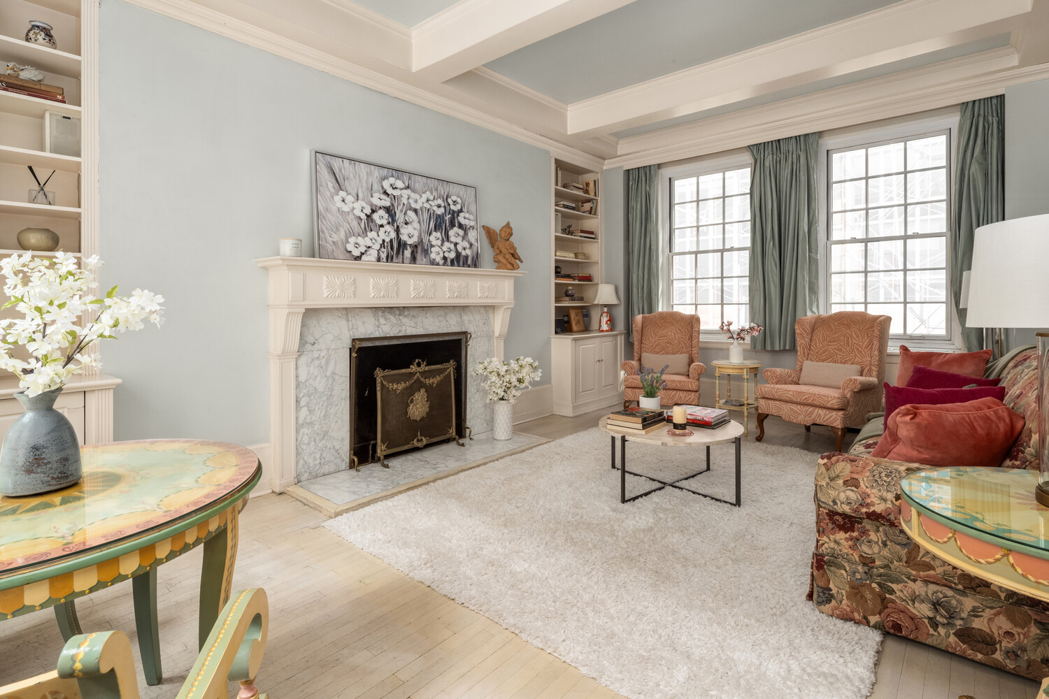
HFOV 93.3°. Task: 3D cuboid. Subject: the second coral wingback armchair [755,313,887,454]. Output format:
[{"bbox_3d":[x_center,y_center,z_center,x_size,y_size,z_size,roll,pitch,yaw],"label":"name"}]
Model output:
[{"bbox_3d":[2.500,0.239,4.190,0.820,1.070,0.760,-3,5,-39],"label":"second coral wingback armchair"}]

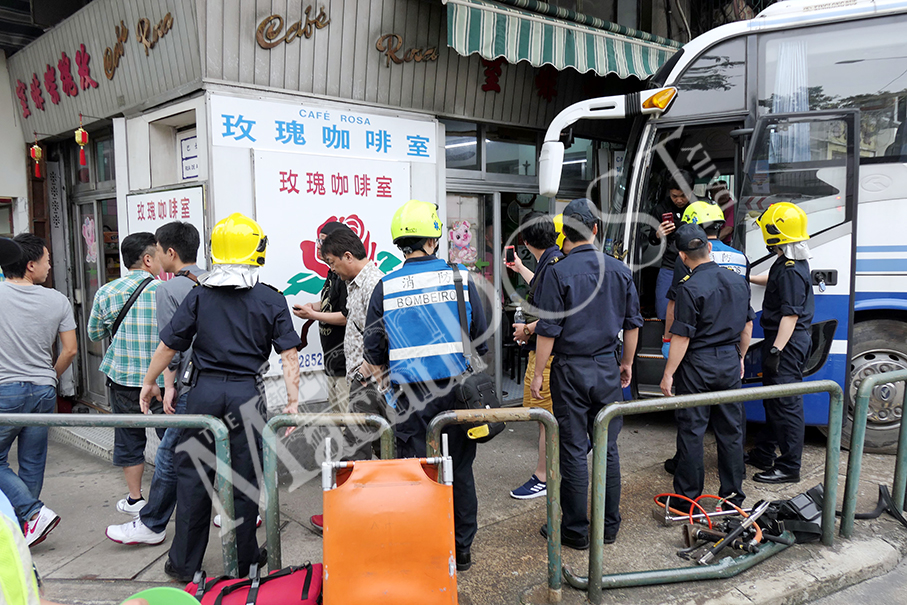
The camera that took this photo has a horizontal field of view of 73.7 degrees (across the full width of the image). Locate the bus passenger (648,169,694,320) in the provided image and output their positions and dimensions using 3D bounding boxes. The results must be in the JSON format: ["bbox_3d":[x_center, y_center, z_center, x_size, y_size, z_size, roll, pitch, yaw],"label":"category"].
[{"bbox_3d":[1.939,-0.331,5.194,0.520,1.660,0.460,1,6,22],"label":"bus passenger"}]

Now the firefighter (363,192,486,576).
[{"bbox_3d":[-0.135,0.418,2.929,0.590,1.790,0.450,-1,5,-2],"label":"firefighter"}]

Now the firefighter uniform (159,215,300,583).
[{"bbox_3d":[-1.100,0.451,2.916,0.690,1.750,0.440,-2,5,-14],"label":"firefighter uniform"}]

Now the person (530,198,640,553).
[{"bbox_3d":[0.689,0.385,3.176,0.550,1.790,0.400,-1,5,-8],"label":"person"}]

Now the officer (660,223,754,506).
[{"bbox_3d":[1.521,0.374,3.688,0.540,1.700,0.400,0,5,4],"label":"officer"}]

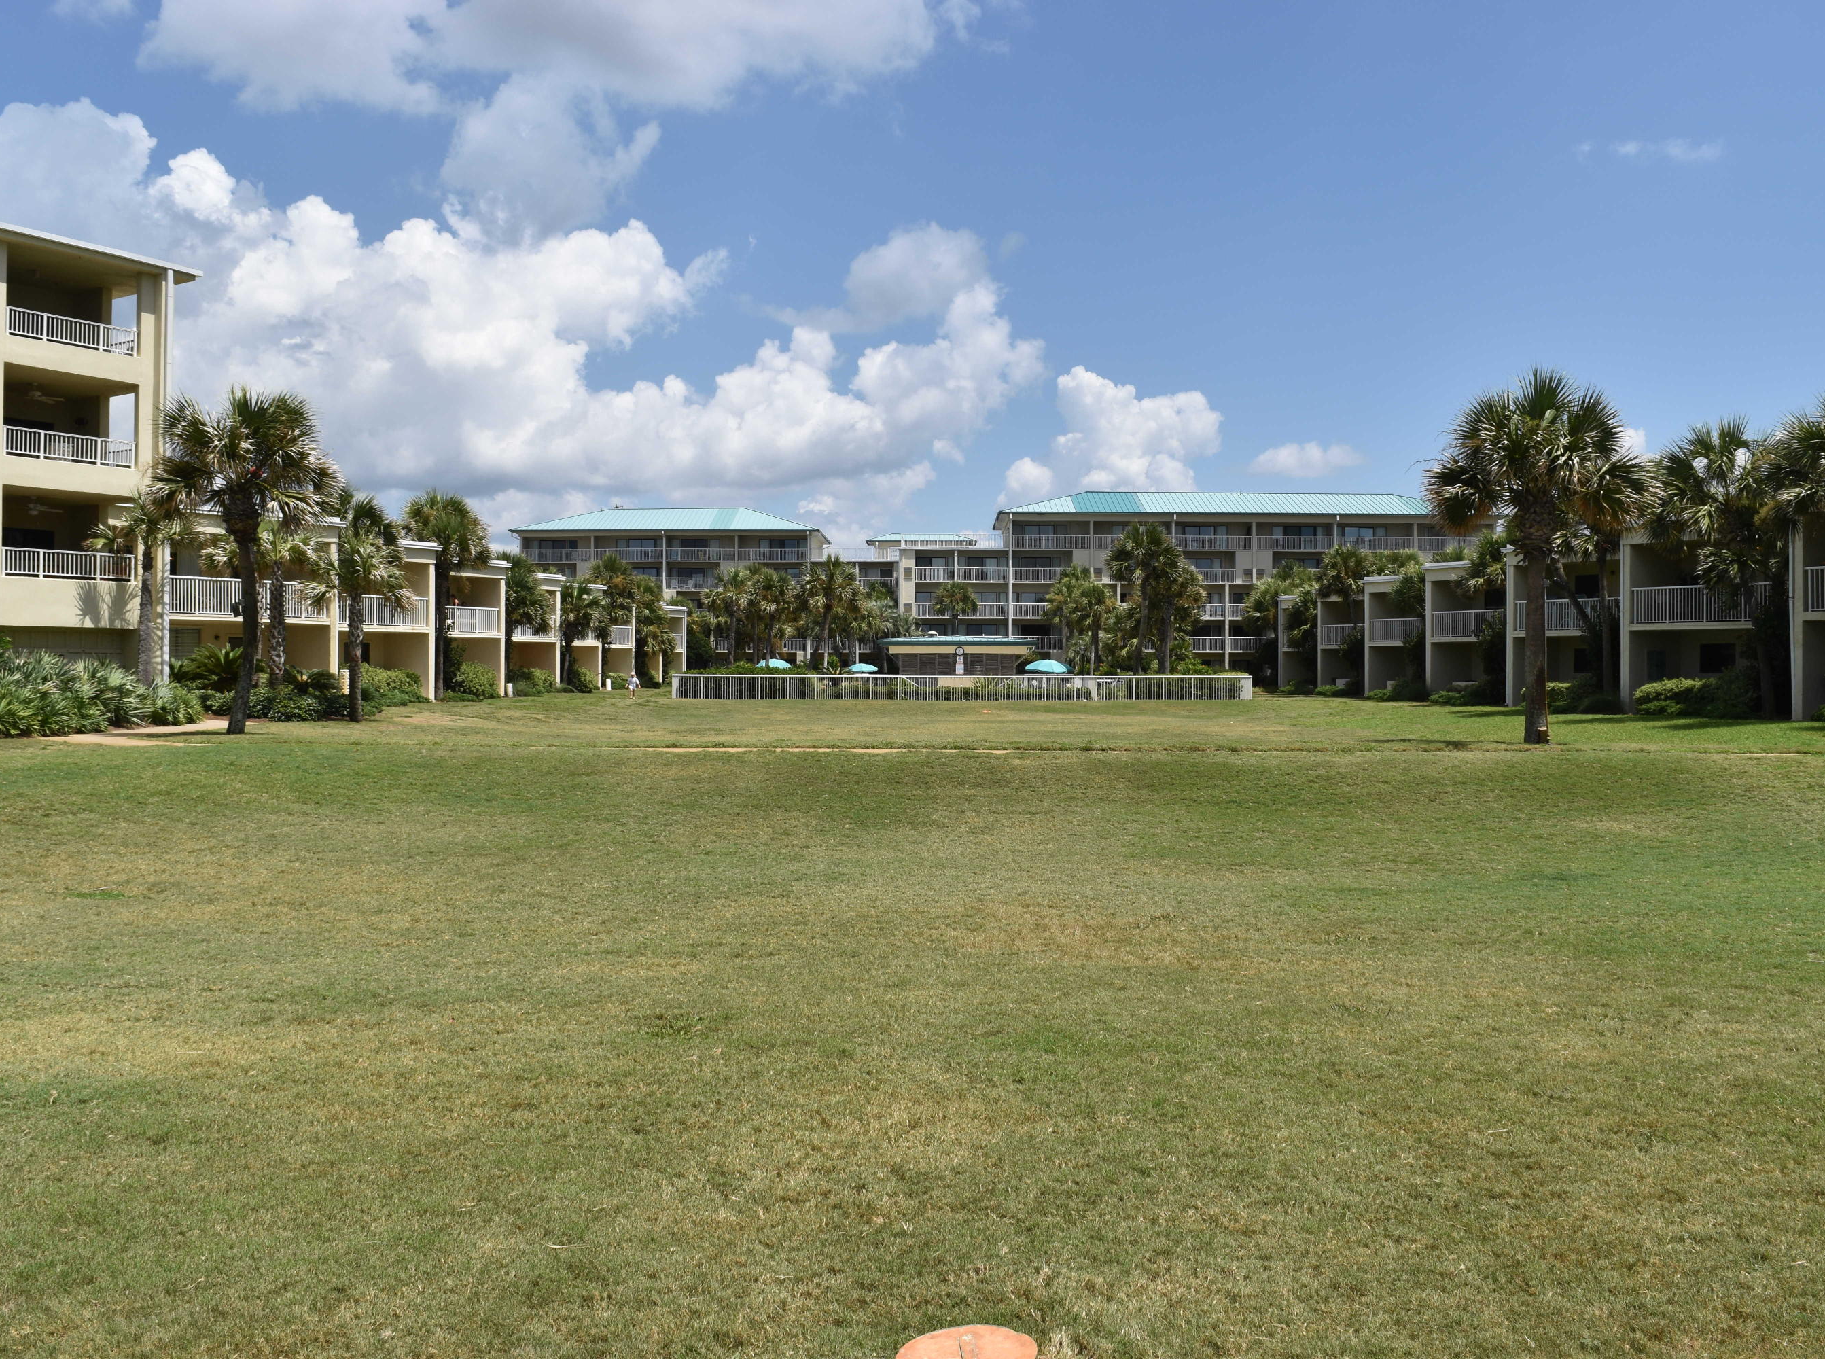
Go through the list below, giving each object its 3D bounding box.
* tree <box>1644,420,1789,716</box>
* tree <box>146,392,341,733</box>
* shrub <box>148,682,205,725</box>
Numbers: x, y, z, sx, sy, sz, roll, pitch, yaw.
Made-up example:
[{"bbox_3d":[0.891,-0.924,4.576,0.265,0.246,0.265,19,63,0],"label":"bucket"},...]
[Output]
[{"bbox_3d":[20.680,-2.870,39.300,3.700,7.620,3.700,0,0,0],"label":"tree"},{"bbox_3d":[-12.960,-2.310,29.700,3.700,6.720,3.700,0,0,0],"label":"tree"},{"bbox_3d":[-16.670,0.550,34.600,1.350,0.950,1.300,0,0,0],"label":"shrub"}]

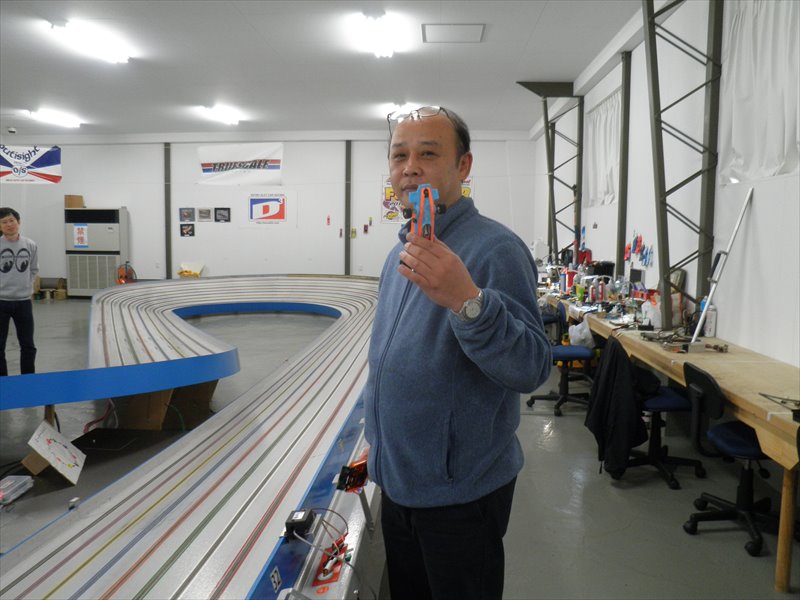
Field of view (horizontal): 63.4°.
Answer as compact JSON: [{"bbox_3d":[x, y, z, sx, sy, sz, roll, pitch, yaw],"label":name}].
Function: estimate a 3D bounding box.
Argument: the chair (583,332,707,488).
[{"bbox_3d":[1.425,0.615,3.725,0.620,0.830,0.570,-2,6,-25],"label":"chair"}]

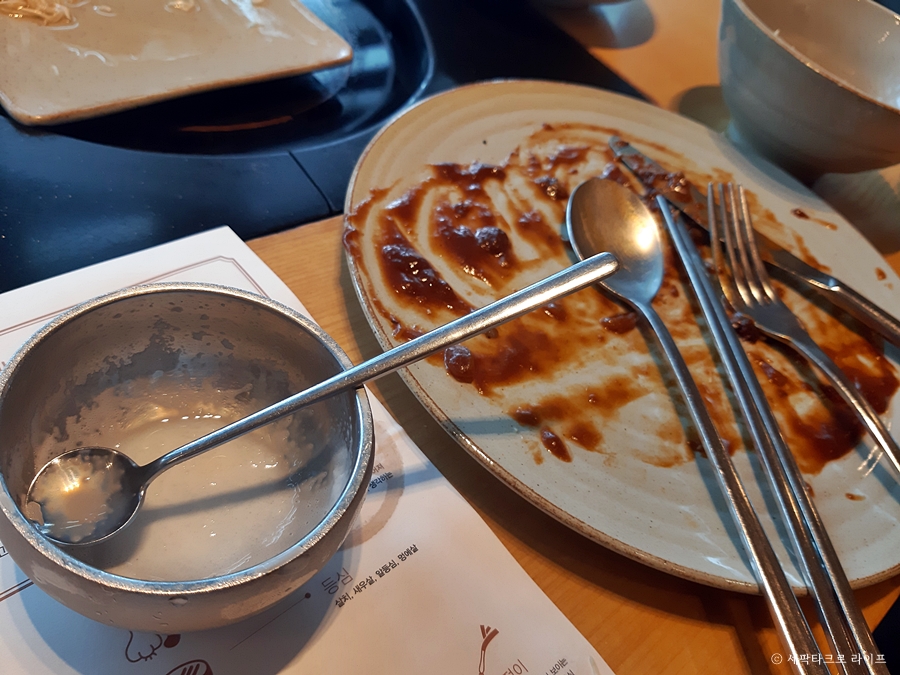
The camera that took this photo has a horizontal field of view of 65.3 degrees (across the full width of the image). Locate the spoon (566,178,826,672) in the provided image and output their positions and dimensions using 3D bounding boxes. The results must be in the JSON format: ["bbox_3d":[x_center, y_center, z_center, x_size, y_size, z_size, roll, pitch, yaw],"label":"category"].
[{"bbox_3d":[0.075,0.012,0.236,0.042,0.020,0.209,5,47,-17],"label":"spoon"}]

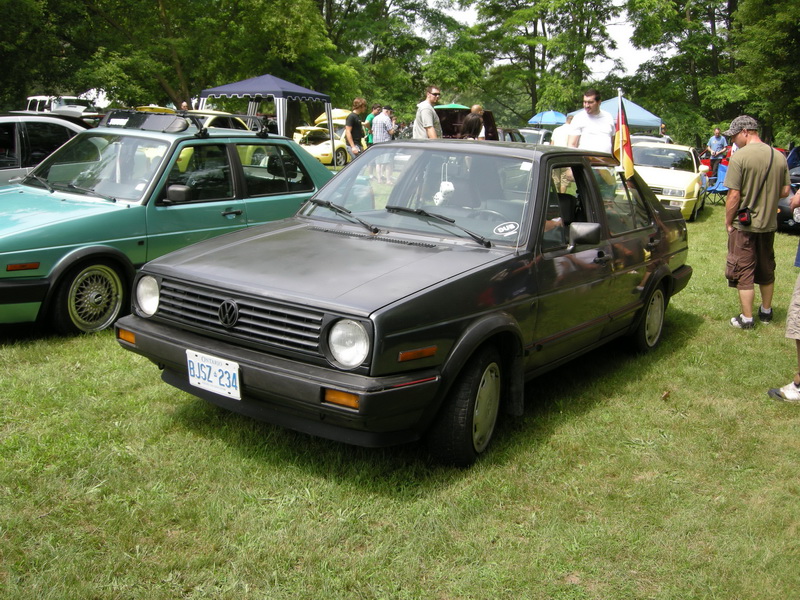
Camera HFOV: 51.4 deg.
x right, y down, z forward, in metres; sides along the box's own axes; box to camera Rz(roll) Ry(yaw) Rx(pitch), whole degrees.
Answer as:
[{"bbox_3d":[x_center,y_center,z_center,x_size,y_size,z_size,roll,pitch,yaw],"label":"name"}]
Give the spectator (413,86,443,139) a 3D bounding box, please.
[{"bbox_3d":[0.362,-2.103,11.880,0.400,1.850,0.550,4,11,6],"label":"spectator"}]

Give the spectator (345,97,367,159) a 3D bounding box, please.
[{"bbox_3d":[-0.792,-2.667,14.982,0.420,1.810,0.550,7,13,21],"label":"spectator"}]

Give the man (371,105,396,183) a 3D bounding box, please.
[{"bbox_3d":[-0.370,-3.603,19.271,0.520,1.750,0.420,12,15,41],"label":"man"}]

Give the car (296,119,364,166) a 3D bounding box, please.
[{"bbox_3d":[-2.012,-4.816,25.333,1.780,1.360,4.300,7,12,24],"label":"car"}]

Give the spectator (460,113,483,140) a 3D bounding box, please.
[{"bbox_3d":[1.012,-1.903,12.158,0.460,1.620,0.360,6,12,19],"label":"spectator"}]

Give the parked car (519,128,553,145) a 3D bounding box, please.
[{"bbox_3d":[5.316,-5.970,32.749,1.760,1.530,4.400,8,13,27],"label":"parked car"}]

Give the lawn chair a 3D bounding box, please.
[{"bbox_3d":[7.053,-2.561,18.388,0.620,0.900,0.820,-8,15,-41],"label":"lawn chair"}]

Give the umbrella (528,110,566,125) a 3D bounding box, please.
[{"bbox_3d":[6.464,-7.073,36.224,1.900,2.300,1.900,2,11,0],"label":"umbrella"}]

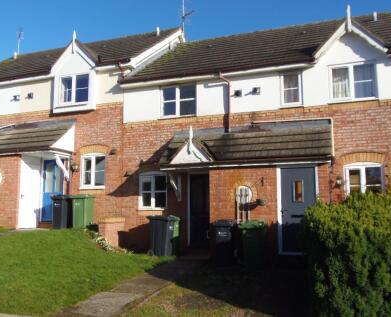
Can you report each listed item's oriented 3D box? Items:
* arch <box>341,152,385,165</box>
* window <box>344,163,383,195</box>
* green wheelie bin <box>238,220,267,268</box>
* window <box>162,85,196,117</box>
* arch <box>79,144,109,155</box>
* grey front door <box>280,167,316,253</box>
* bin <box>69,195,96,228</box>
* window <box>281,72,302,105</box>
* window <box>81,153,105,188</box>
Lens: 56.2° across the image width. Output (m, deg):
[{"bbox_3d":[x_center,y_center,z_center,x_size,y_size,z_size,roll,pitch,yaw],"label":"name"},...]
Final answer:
[{"bbox_3d":[4.168,0.028,9.133,0.981,0.269,0.110,-3,-8,18],"label":"arch"},{"bbox_3d":[4.206,0.697,9.094,0.916,1.080,0.100,-3,-8,18],"label":"window"},{"bbox_3d":[1.314,1.923,8.270,0.550,1.030,0.660,-2,-8,12],"label":"green wheelie bin"},{"bbox_3d":[-0.485,-1.668,10.823,1.116,0.900,0.100,-3,-8,18],"label":"window"},{"bbox_3d":[-3.151,-0.255,11.488,1.023,0.260,0.110,-3,-8,18],"label":"arch"},{"bbox_3d":[2.408,1.199,8.527,0.925,2.006,0.100,-3,-8,18],"label":"grey front door"},{"bbox_3d":[-3.389,1.566,10.949,0.550,1.030,0.660,-3,-8,16],"label":"bin"},{"bbox_3d":[2.609,-1.840,9.928,0.599,0.927,0.100,-3,-8,18],"label":"window"},{"bbox_3d":[-3.176,0.412,11.460,0.903,1.101,0.100,-3,-8,18],"label":"window"}]

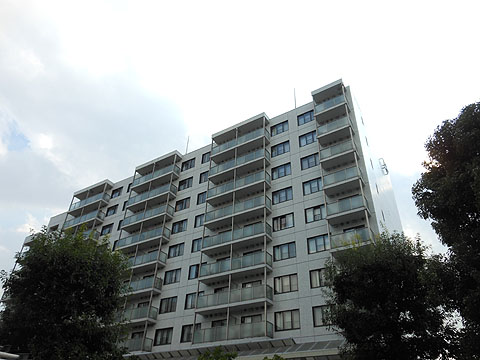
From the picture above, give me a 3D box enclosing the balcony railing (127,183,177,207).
[{"bbox_3d":[-11.321,2.336,44.426,7.418,1.100,1.279,-19,-40,28],"label":"balcony railing"}]

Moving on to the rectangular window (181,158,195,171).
[{"bbox_3d":[-6.597,-1.876,44.342,2.212,1.388,0.147,-19,-39,28],"label":"rectangular window"}]

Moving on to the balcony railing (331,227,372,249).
[{"bbox_3d":[8.489,4.594,26.119,3.023,1.142,1.222,-19,-40,27],"label":"balcony railing"}]

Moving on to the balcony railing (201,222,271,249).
[{"bbox_3d":[-0.340,5.487,32.657,6.907,1.142,1.222,-19,-40,27],"label":"balcony railing"}]

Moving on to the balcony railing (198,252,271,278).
[{"bbox_3d":[-0.490,7.953,31.509,7.152,1.225,1.263,-19,-39,28],"label":"balcony railing"}]

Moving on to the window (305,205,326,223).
[{"bbox_3d":[6.725,2.868,30.197,2.168,1.399,0.150,-19,-40,28],"label":"window"}]

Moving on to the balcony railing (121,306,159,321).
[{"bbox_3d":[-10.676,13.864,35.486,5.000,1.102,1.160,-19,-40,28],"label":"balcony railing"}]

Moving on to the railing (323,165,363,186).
[{"bbox_3d":[8.739,0.031,29.428,3.107,1.091,1.201,-19,-40,28],"label":"railing"}]

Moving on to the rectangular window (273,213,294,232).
[{"bbox_3d":[3.930,3.825,31.350,2.091,1.379,0.150,-19,-40,27],"label":"rectangular window"}]

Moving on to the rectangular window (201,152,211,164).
[{"bbox_3d":[-3.809,-2.820,42.623,2.178,1.422,0.129,-19,-40,28],"label":"rectangular window"}]

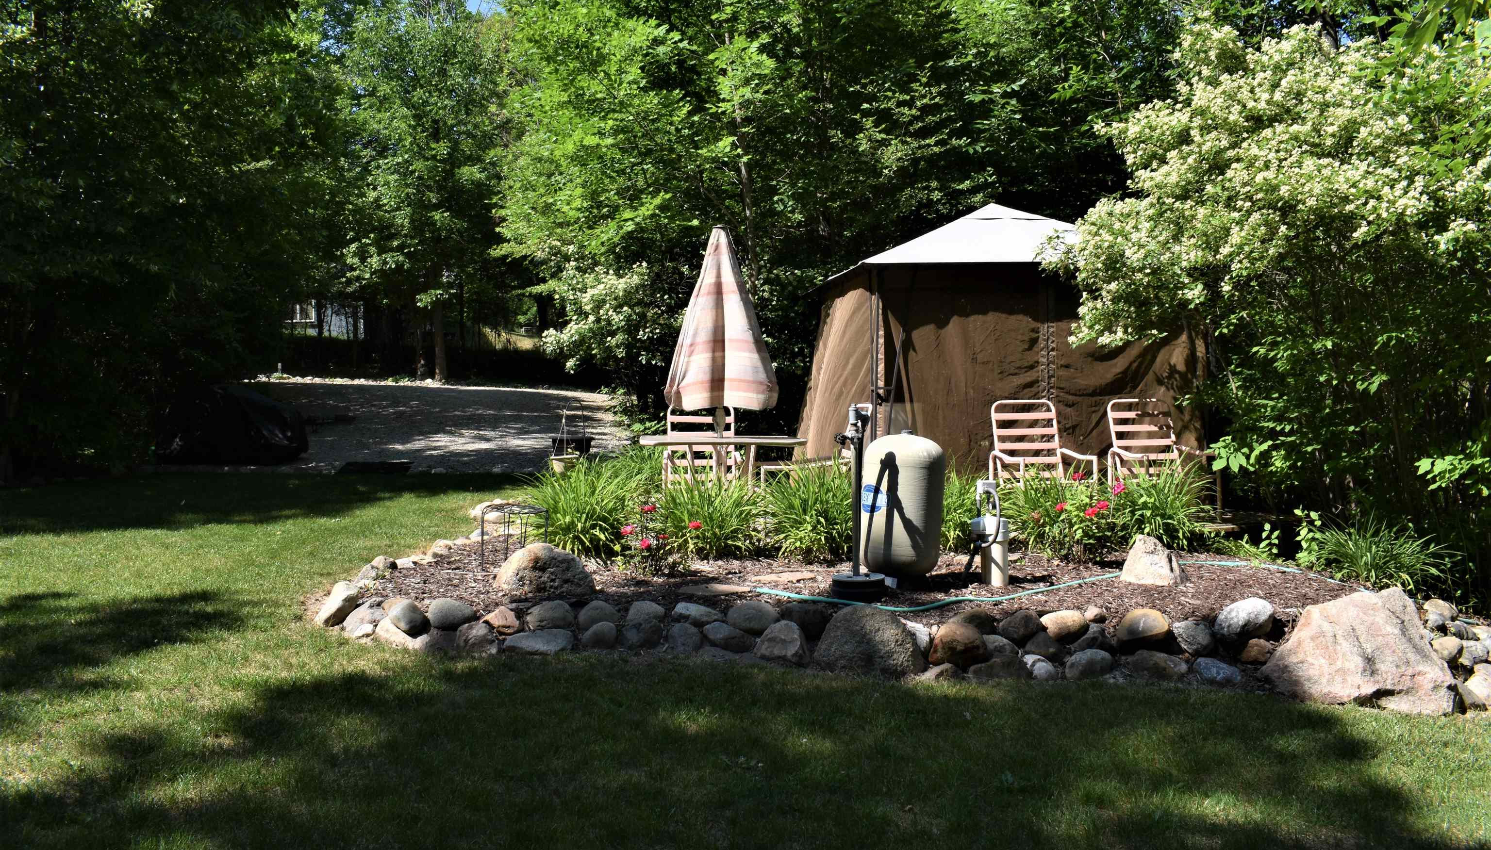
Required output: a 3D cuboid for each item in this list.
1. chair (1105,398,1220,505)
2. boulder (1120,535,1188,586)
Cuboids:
[{"bbox_3d":[3.490,0.287,9.508,0.640,0.990,0.780,0,1,-20],"label":"chair"},{"bbox_3d":[2.510,0.814,6.897,0.410,0.300,0.340,0,1,0],"label":"boulder"}]

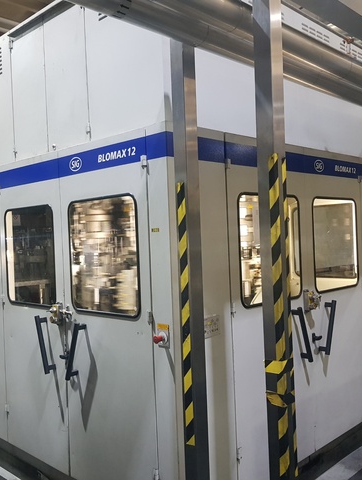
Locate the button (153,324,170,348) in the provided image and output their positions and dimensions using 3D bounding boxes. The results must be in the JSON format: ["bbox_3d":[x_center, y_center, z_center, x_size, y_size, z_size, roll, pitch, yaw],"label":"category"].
[{"bbox_3d":[-0.103,0.453,2.271,0.073,0.104,0.068,-2,1,44],"label":"button"}]

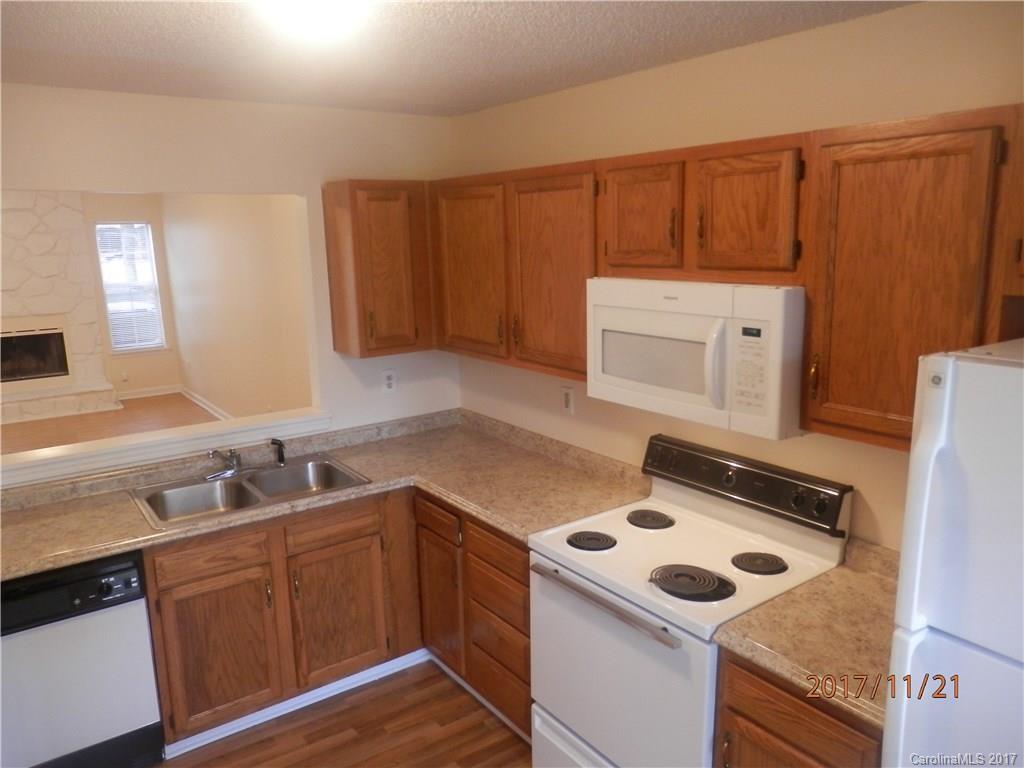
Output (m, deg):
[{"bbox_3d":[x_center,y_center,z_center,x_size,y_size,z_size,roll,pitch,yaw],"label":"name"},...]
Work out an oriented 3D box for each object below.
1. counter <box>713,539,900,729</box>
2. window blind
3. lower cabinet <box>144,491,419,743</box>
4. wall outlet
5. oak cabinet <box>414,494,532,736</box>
[{"bbox_3d":[0.896,0.590,1.829,0.634,0.136,0.458,-9,14,-35],"label":"counter"},{"bbox_3d":[-4.580,-1.166,8.902,0.600,1.520,0.040,-9,14,-35],"label":"window blind"},{"bbox_3d":[-0.995,0.844,3.138,1.063,0.813,0.610,-9,14,-35],"label":"lower cabinet"},{"bbox_3d":[0.236,0.072,3.193,0.009,0.113,0.075,-9,14,-35],"label":"wall outlet"},{"bbox_3d":[0.082,0.843,3.046,0.610,0.813,0.829,-9,14,-35],"label":"oak cabinet"}]

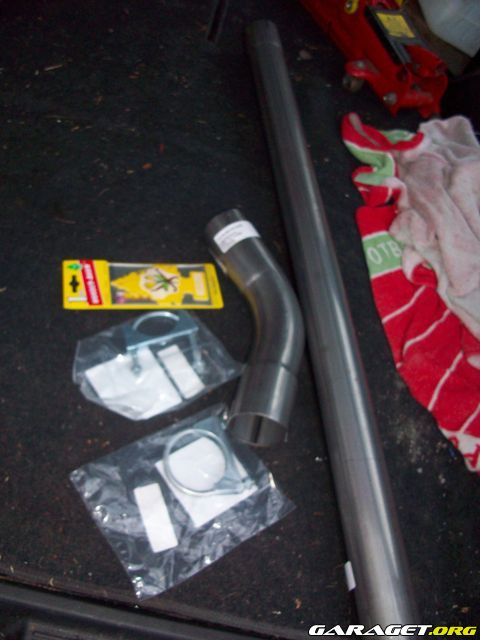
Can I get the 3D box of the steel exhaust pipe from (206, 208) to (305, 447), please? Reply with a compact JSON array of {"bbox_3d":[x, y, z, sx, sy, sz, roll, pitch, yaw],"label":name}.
[{"bbox_3d":[0.023,-0.002,0.750,0.112,0.063,0.318,2,54,-15],"label":"steel exhaust pipe"}]

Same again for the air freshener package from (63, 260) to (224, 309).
[{"bbox_3d":[-0.118,-0.042,0.773,0.192,0.006,0.074,-1,54,-17],"label":"air freshener package"}]

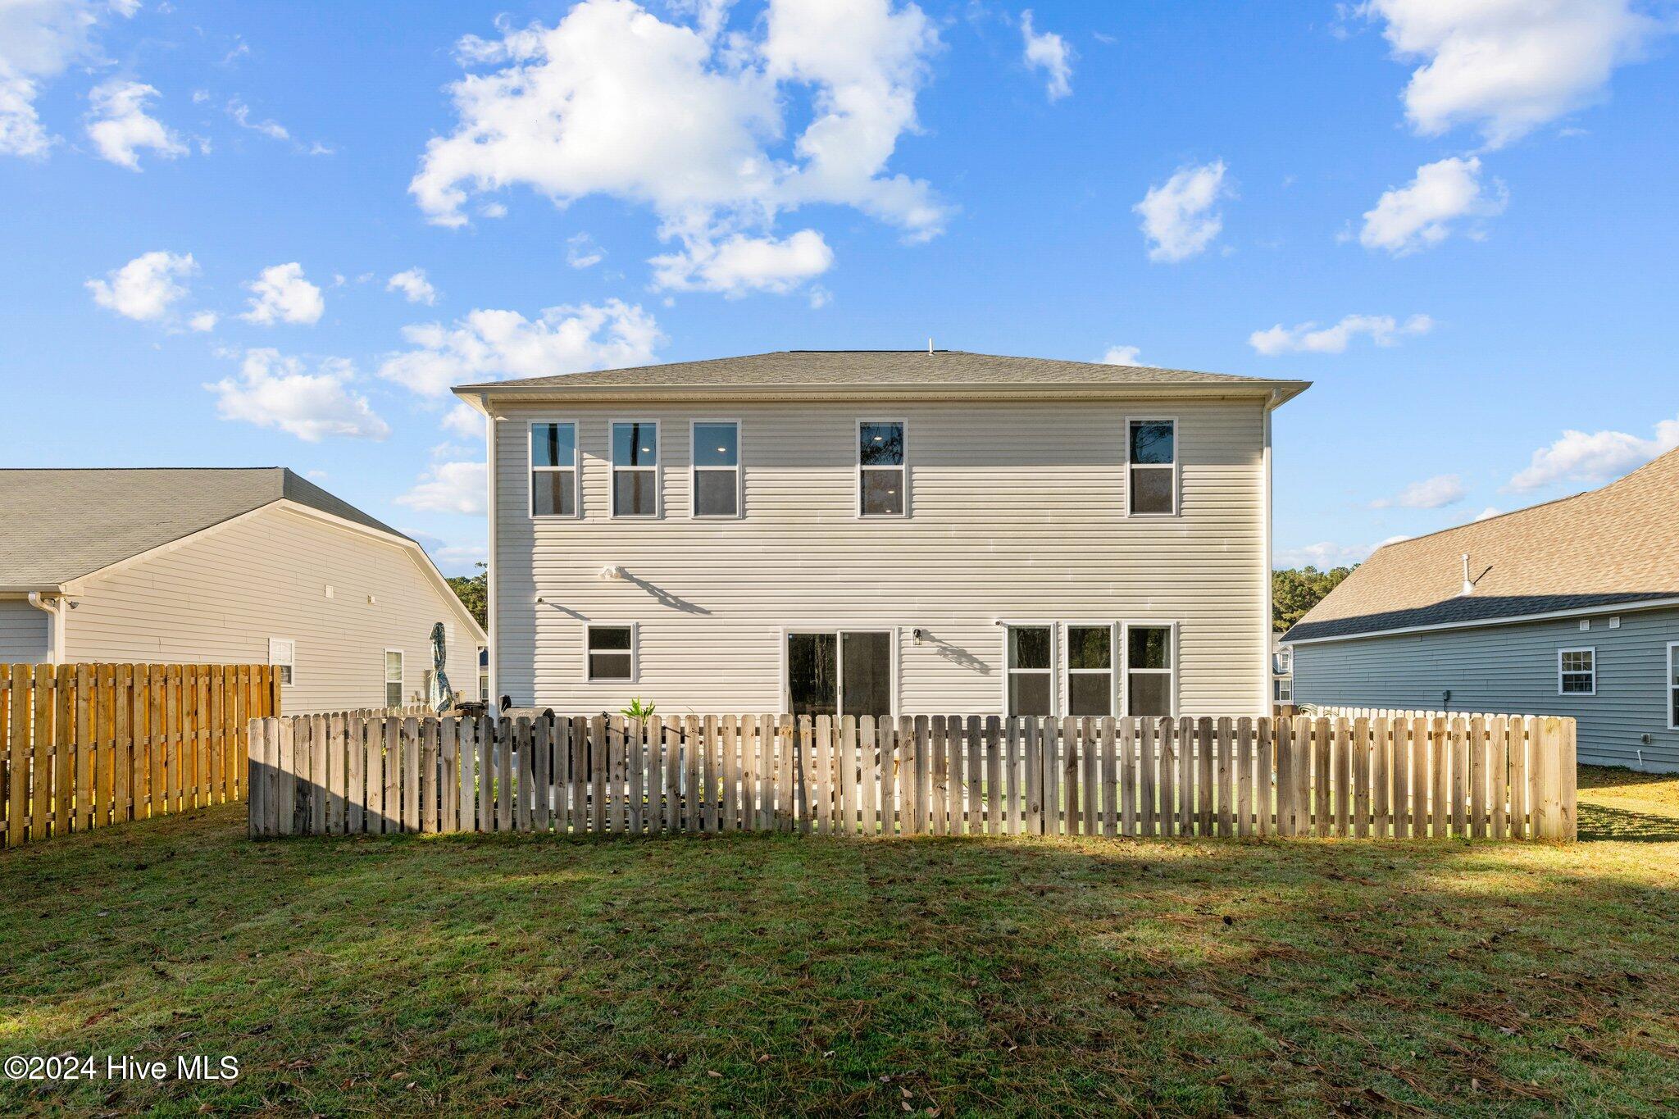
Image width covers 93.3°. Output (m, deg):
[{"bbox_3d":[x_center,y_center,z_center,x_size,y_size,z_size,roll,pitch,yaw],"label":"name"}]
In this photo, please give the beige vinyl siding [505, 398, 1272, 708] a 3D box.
[{"bbox_3d":[0.640,0.380,12.480,12.200,5.800,0.200,0,-5,1],"label":"beige vinyl siding"}]

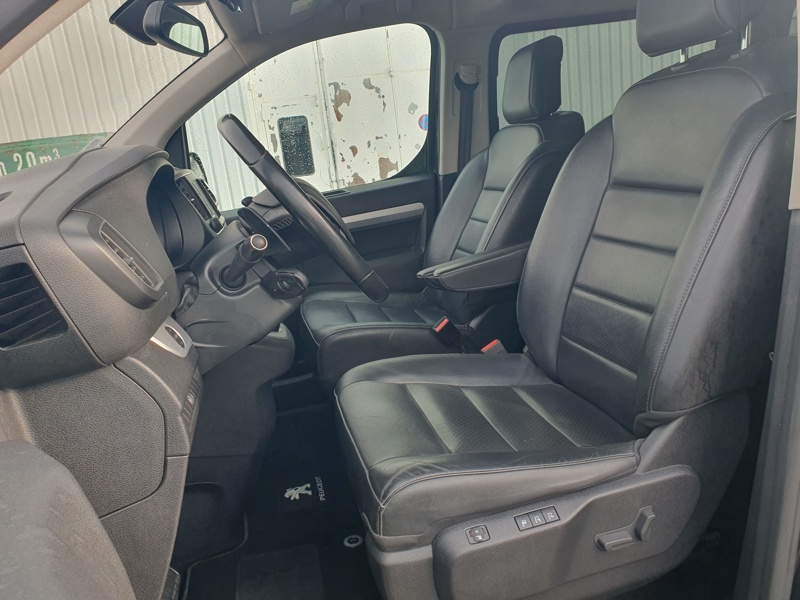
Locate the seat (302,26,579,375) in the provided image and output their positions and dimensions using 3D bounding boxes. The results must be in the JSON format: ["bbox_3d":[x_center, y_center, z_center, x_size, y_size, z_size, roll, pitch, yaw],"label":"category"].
[{"bbox_3d":[0.112,-0.187,1.810,0.843,1.112,0.519,-6,11,-6],"label":"seat"}]

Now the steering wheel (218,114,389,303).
[{"bbox_3d":[-0.165,-0.130,0.980,0.085,0.380,0.380,-41,13,1],"label":"steering wheel"}]

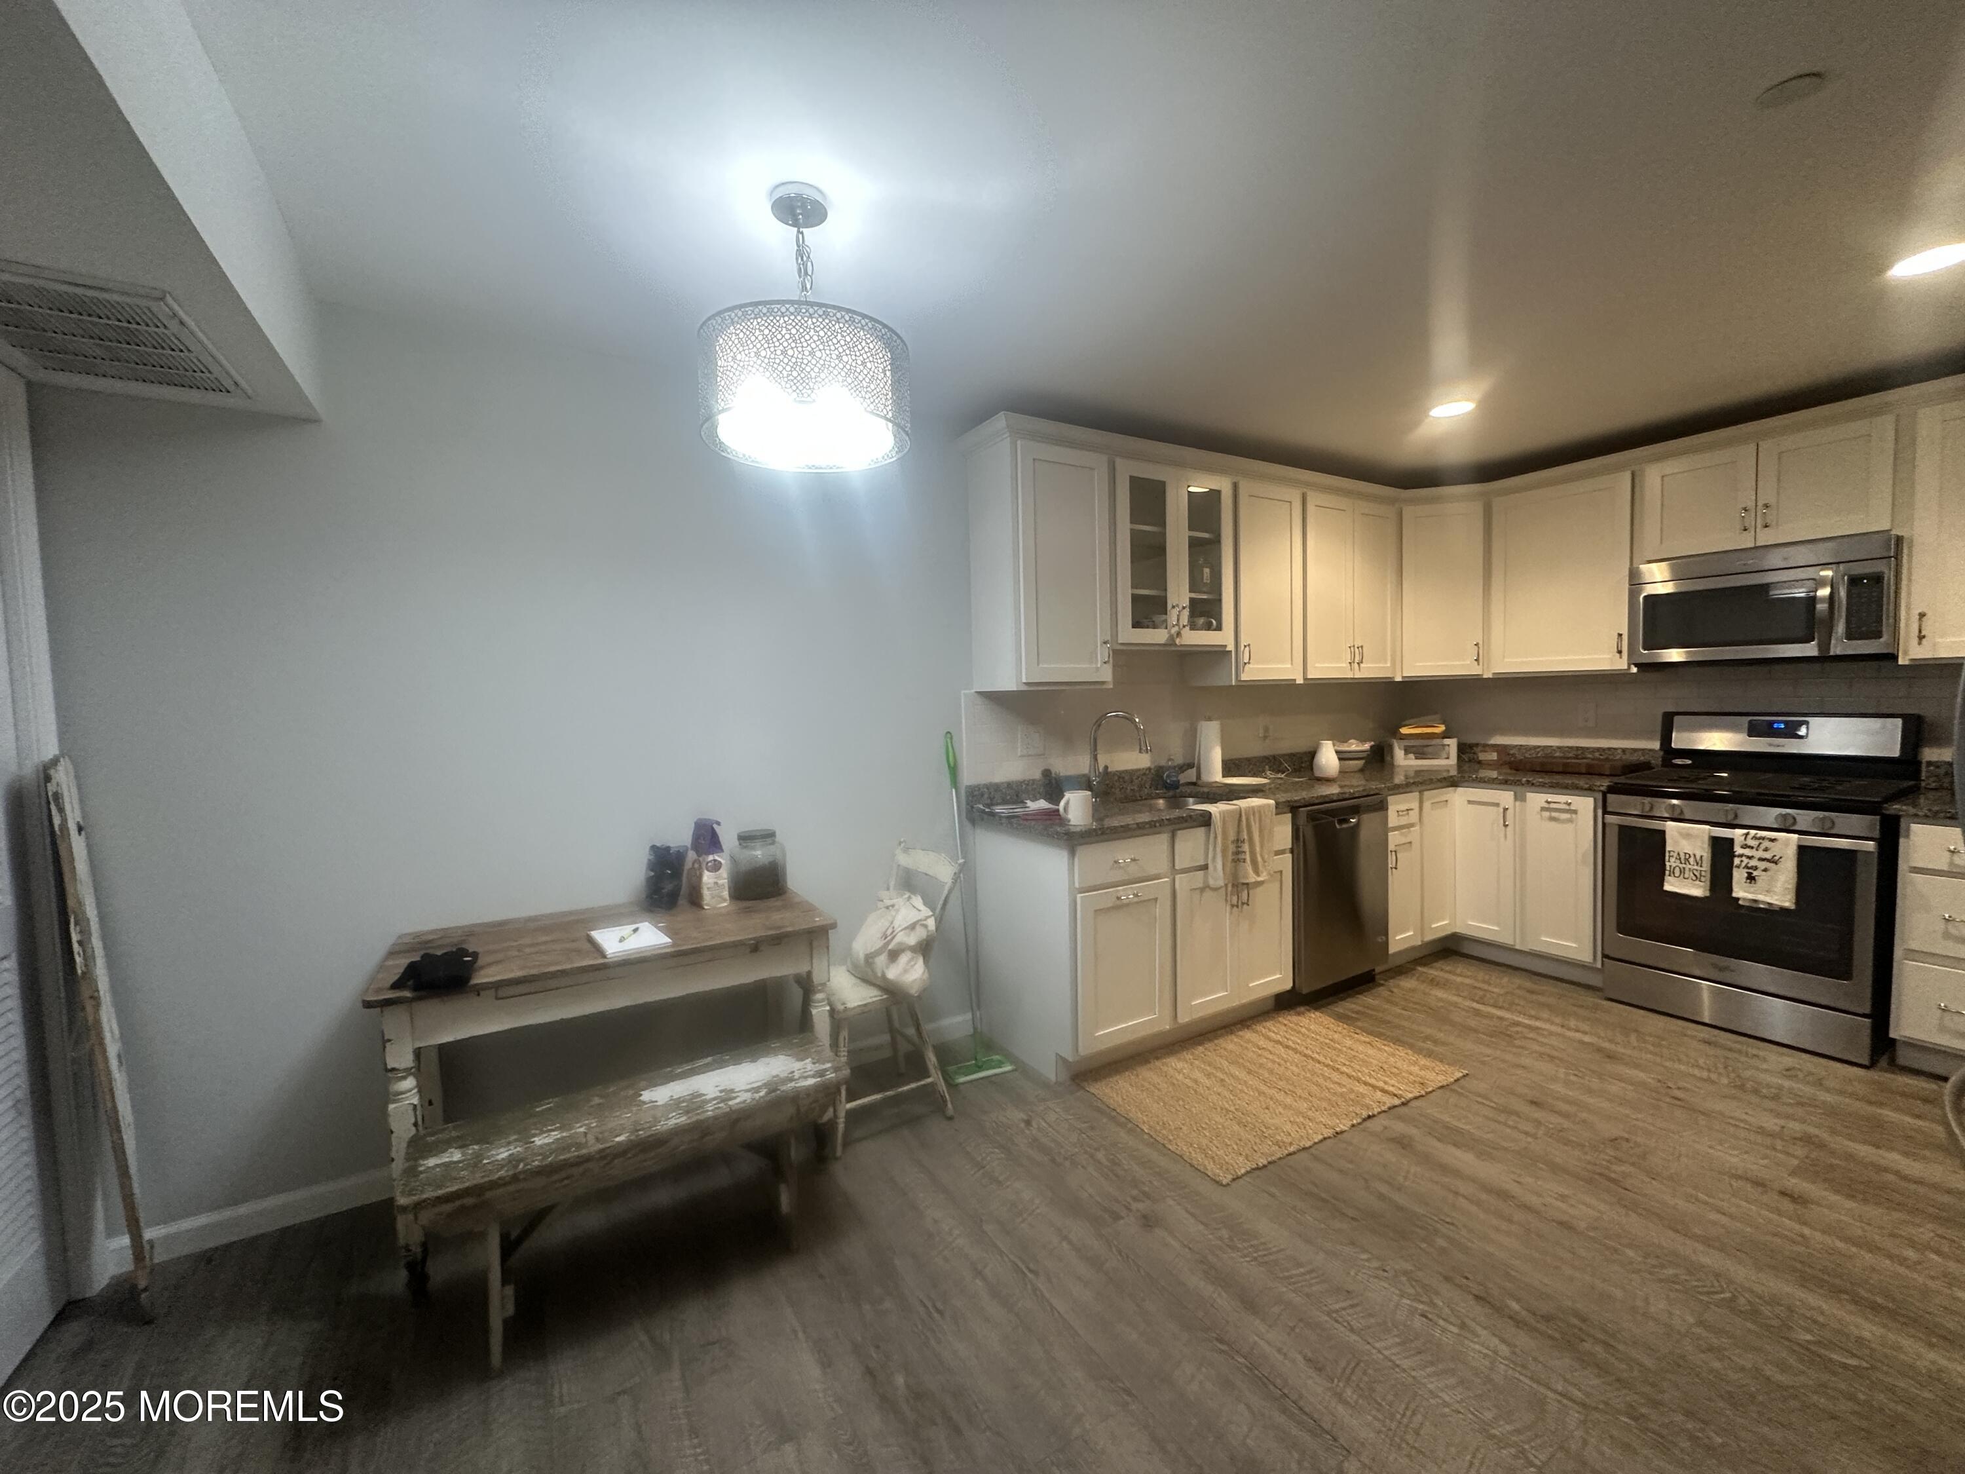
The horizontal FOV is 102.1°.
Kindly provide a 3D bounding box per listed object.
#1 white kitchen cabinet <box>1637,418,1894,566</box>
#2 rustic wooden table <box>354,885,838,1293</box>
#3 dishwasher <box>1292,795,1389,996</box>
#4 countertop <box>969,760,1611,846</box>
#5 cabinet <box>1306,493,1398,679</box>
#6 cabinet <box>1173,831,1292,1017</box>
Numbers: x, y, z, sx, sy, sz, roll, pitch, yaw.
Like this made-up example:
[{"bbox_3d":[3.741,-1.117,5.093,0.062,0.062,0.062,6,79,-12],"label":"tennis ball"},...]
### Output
[{"bbox_3d":[3.175,-0.945,3.197,0.326,0.442,0.755,-3,3,-32],"label":"white kitchen cabinet"},{"bbox_3d":[-1.006,0.906,2.255,1.080,0.737,0.545,-3,3,-29],"label":"rustic wooden table"},{"bbox_3d":[1.377,0.668,3.637,0.605,0.812,0.635,-3,3,-32],"label":"dishwasher"},{"bbox_3d":[1.556,0.252,3.409,3.010,0.040,1.250,-3,3,-31],"label":"countertop"},{"bbox_3d":[1.718,-0.722,4.019,0.715,0.894,0.325,-3,3,-32],"label":"cabinet"},{"bbox_3d":[0.815,0.692,3.315,0.680,0.808,0.630,-3,3,-32],"label":"cabinet"}]

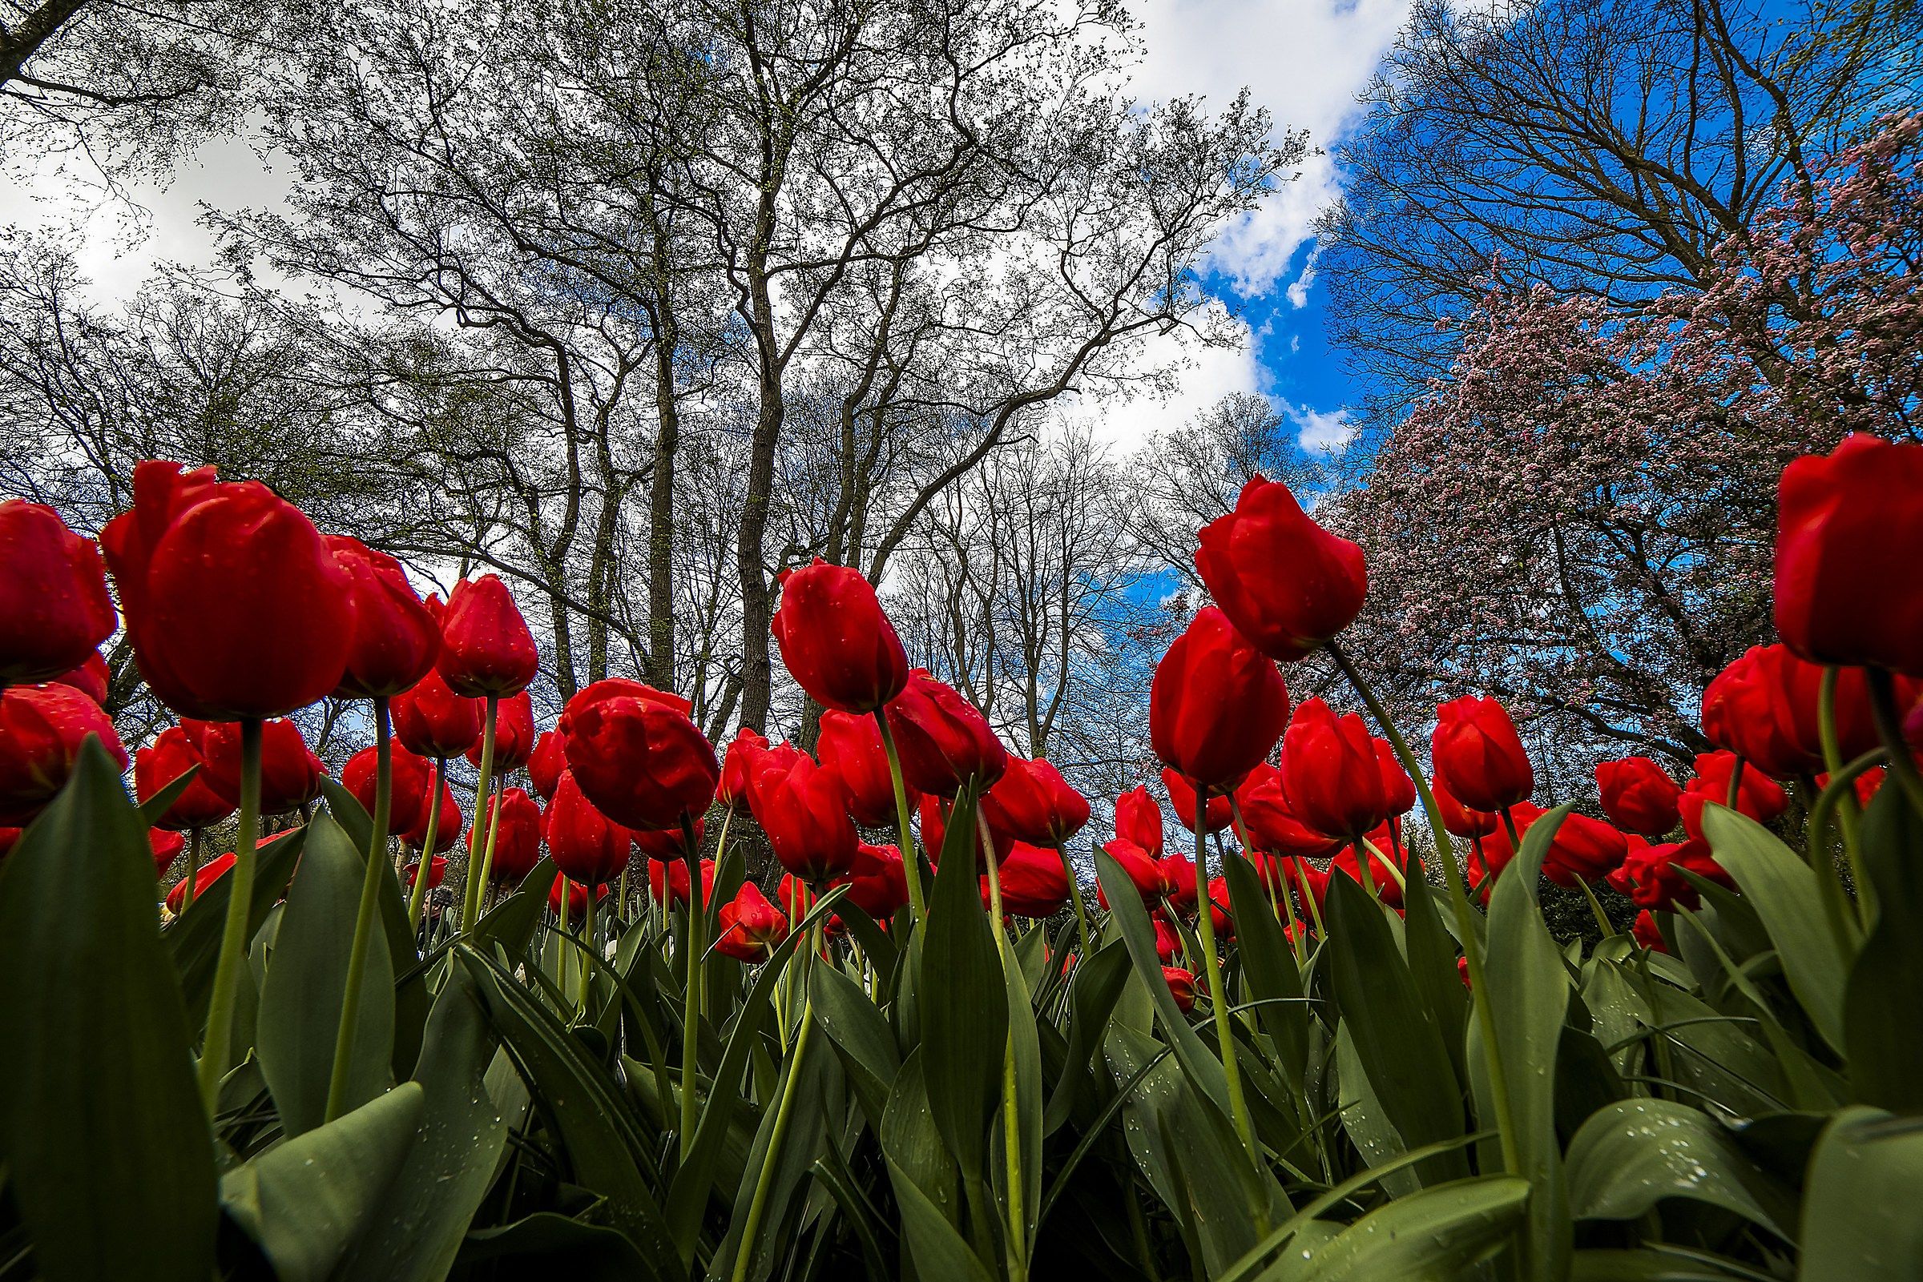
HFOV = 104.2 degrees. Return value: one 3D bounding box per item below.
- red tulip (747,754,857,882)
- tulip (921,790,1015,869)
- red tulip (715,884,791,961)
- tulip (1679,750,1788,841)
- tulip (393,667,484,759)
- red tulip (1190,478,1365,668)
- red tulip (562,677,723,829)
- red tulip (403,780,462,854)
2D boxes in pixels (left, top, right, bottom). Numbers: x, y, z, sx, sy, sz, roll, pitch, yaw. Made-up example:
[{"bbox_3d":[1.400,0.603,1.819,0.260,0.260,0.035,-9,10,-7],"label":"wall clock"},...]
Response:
[{"bbox_3d":[-0.090,0.100,0.429,0.060,0.072,0.060,-15,-16,0],"label":"red tulip"},{"bbox_3d":[0.004,0.098,0.437,0.056,0.071,0.056,-7,-18,0],"label":"tulip"},{"bbox_3d":[-0.174,0.233,0.621,0.058,0.062,0.058,-28,-43,-23],"label":"red tulip"},{"bbox_3d":[0.621,0.124,0.604,0.065,0.063,0.063,34,19,9],"label":"tulip"},{"bbox_3d":[-0.384,0.053,0.550,0.056,0.066,0.056,-4,-14,-35],"label":"tulip"},{"bbox_3d":[0.125,-0.029,0.296,0.057,0.076,0.057,-16,-26,0],"label":"red tulip"},{"bbox_3d":[-0.151,0.054,0.351,0.065,0.068,0.065,-33,-7,-24],"label":"red tulip"},{"bbox_3d":[-0.479,0.153,0.675,0.051,0.072,0.051,-13,-18,0],"label":"red tulip"}]

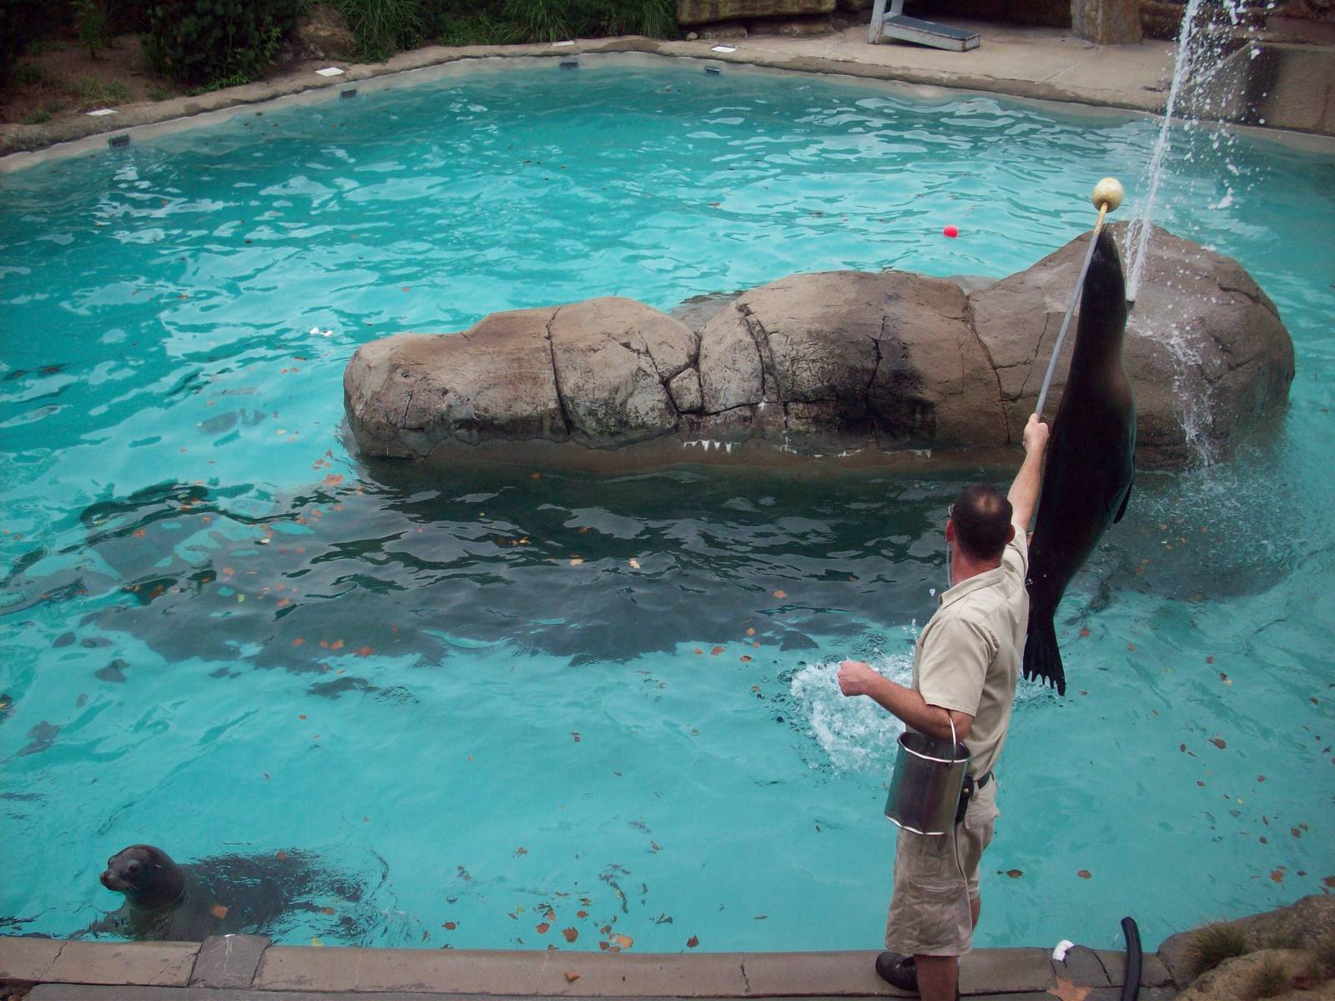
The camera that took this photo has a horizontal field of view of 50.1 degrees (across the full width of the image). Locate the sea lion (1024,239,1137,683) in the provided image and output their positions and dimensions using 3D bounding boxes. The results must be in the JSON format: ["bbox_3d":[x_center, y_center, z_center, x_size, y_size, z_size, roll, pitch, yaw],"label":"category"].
[{"bbox_3d":[1.490,-0.099,5.214,0.370,1.830,0.400,-15,32,-27],"label":"sea lion"}]

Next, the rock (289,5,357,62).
[{"bbox_3d":[-4.300,-5.816,17.520,0.900,0.750,0.750,-5,28,-10],"label":"rock"}]

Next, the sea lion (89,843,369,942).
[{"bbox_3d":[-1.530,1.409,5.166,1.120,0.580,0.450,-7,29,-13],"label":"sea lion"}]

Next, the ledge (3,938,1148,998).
[{"bbox_3d":[-0.320,1.563,4.580,3.800,0.160,0.220,0,28,-1],"label":"ledge"}]

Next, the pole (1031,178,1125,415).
[{"bbox_3d":[1.303,-0.651,4.554,0.110,0.110,1.020,32,62,-16],"label":"pole"}]

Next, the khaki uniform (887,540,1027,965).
[{"bbox_3d":[0.790,0.680,3.940,0.360,1.130,0.520,18,33,30],"label":"khaki uniform"}]

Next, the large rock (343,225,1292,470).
[{"bbox_3d":[0.980,-1.077,8.714,5.600,1.200,1.750,0,28,0],"label":"large rock"}]

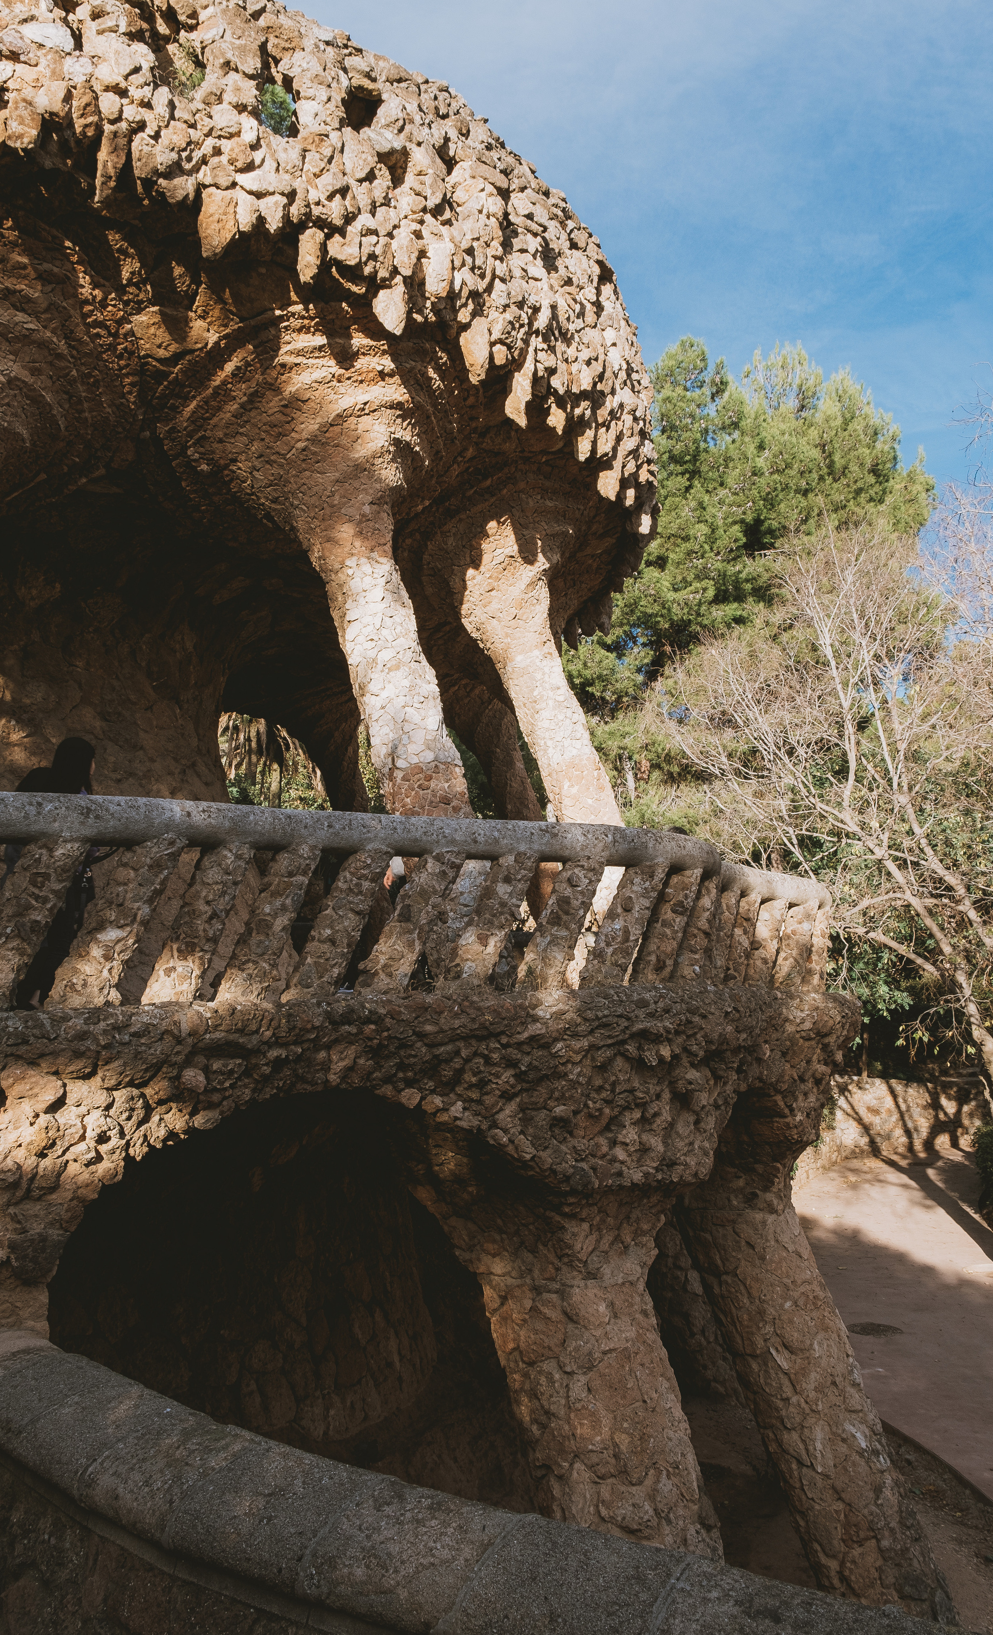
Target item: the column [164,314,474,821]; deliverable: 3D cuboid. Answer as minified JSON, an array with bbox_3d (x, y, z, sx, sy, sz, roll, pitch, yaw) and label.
[{"bbox_3d":[-1.200,-1.200,8.700,2.200,4.500,2.000,2,-8,-18],"label":"column"}]

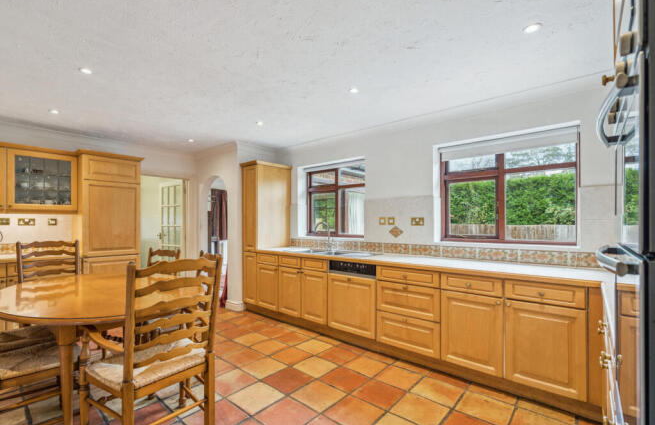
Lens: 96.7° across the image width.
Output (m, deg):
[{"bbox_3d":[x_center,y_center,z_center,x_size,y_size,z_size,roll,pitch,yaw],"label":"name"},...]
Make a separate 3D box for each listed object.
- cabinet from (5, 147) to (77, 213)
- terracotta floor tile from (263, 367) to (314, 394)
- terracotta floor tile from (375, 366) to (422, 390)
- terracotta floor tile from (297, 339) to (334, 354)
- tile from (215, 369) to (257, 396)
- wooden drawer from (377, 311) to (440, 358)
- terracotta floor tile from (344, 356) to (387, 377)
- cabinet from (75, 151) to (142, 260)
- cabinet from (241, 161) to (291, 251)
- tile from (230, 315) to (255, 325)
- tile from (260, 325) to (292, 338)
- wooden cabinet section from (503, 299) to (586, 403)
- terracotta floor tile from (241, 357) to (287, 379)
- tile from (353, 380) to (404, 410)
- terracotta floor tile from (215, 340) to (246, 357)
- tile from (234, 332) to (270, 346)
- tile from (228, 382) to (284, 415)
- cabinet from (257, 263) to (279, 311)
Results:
[{"bbox_3d":[-3.483,-0.352,3.560,0.330,0.710,0.600,-2,-4,40],"label":"cabinet"},{"bbox_3d":[-0.304,1.333,2.303,0.305,0.018,0.305,-2,-4,40],"label":"terracotta floor tile"},{"bbox_3d":[0.582,1.342,2.376,0.302,0.014,0.302,-2,-3,40],"label":"terracotta floor tile"},{"bbox_3d":[-0.131,1.367,2.981,0.302,0.014,0.302,-2,-3,40],"label":"terracotta floor tile"},{"bbox_3d":[-0.741,1.326,2.263,0.305,0.018,0.305,-2,-4,40],"label":"tile"},{"bbox_3d":[0.862,1.078,2.773,0.600,0.290,0.500,-2,-4,40],"label":"wooden drawer"},{"bbox_3d":[0.340,1.374,2.599,0.300,0.015,0.300,-3,-5,41],"label":"terracotta floor tile"},{"bbox_3d":[-2.892,-0.085,3.786,0.600,1.260,0.630,-2,-3,40],"label":"cabinet"},{"bbox_3d":[-0.900,-0.093,4.373,0.360,1.250,0.610,-2,-3,40],"label":"cabinet"},{"bbox_3d":[-1.082,1.402,3.787,0.302,0.014,0.302,-2,-3,40],"label":"tile"},{"bbox_3d":[-0.607,1.385,3.384,0.302,0.014,0.302,-2,-3,40],"label":"tile"},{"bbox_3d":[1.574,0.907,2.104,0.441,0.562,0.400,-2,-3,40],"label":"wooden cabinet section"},{"bbox_3d":[-0.549,1.365,2.541,0.300,0.015,0.300,-3,-5,41],"label":"terracotta floor tile"},{"bbox_3d":[0.378,1.346,2.156,0.300,0.015,0.300,-3,-5,41],"label":"tile"},{"bbox_3d":[-1.033,1.388,2.955,0.300,0.015,0.300,-3,-5,41],"label":"terracotta floor tile"},{"bbox_3d":[-0.815,1.375,3.131,0.305,0.018,0.305,-2,-4,40],"label":"tile"},{"bbox_3d":[-0.511,1.337,2.098,0.300,0.015,0.300,-3,-5,41],"label":"tile"},{"bbox_3d":[-0.604,0.974,4.050,0.454,0.590,0.580,-2,-3,40],"label":"cabinet"}]

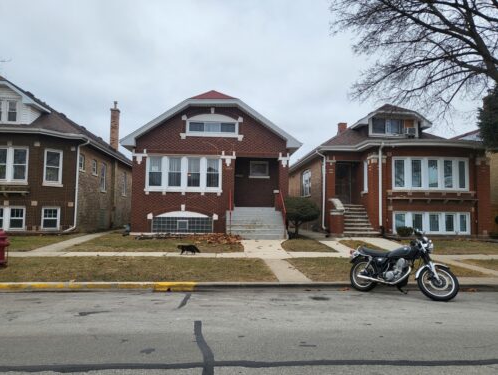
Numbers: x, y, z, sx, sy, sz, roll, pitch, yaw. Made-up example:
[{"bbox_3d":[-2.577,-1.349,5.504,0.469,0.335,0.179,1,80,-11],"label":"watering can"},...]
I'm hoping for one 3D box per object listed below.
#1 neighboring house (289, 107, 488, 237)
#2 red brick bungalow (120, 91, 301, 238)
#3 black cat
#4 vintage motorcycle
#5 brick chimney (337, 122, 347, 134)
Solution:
[{"bbox_3d":[6.620,-0.592,22.802,8.400,6.550,12.500,1,-4,-4],"label":"neighboring house"},{"bbox_3d":[-1.950,-0.876,21.581,7.780,6.700,12.500,1,-4,-4],"label":"red brick bungalow"},{"bbox_3d":[-1.838,1.928,11.600,0.730,0.300,0.170,1,-4,-4],"label":"black cat"},{"bbox_3d":[2.850,1.472,7.133,2.070,1.150,0.780,-3,-5,39],"label":"vintage motorcycle"},{"bbox_3d":[5.371,-3.304,21.500,0.450,0.750,0.470,1,-4,-4],"label":"brick chimney"}]

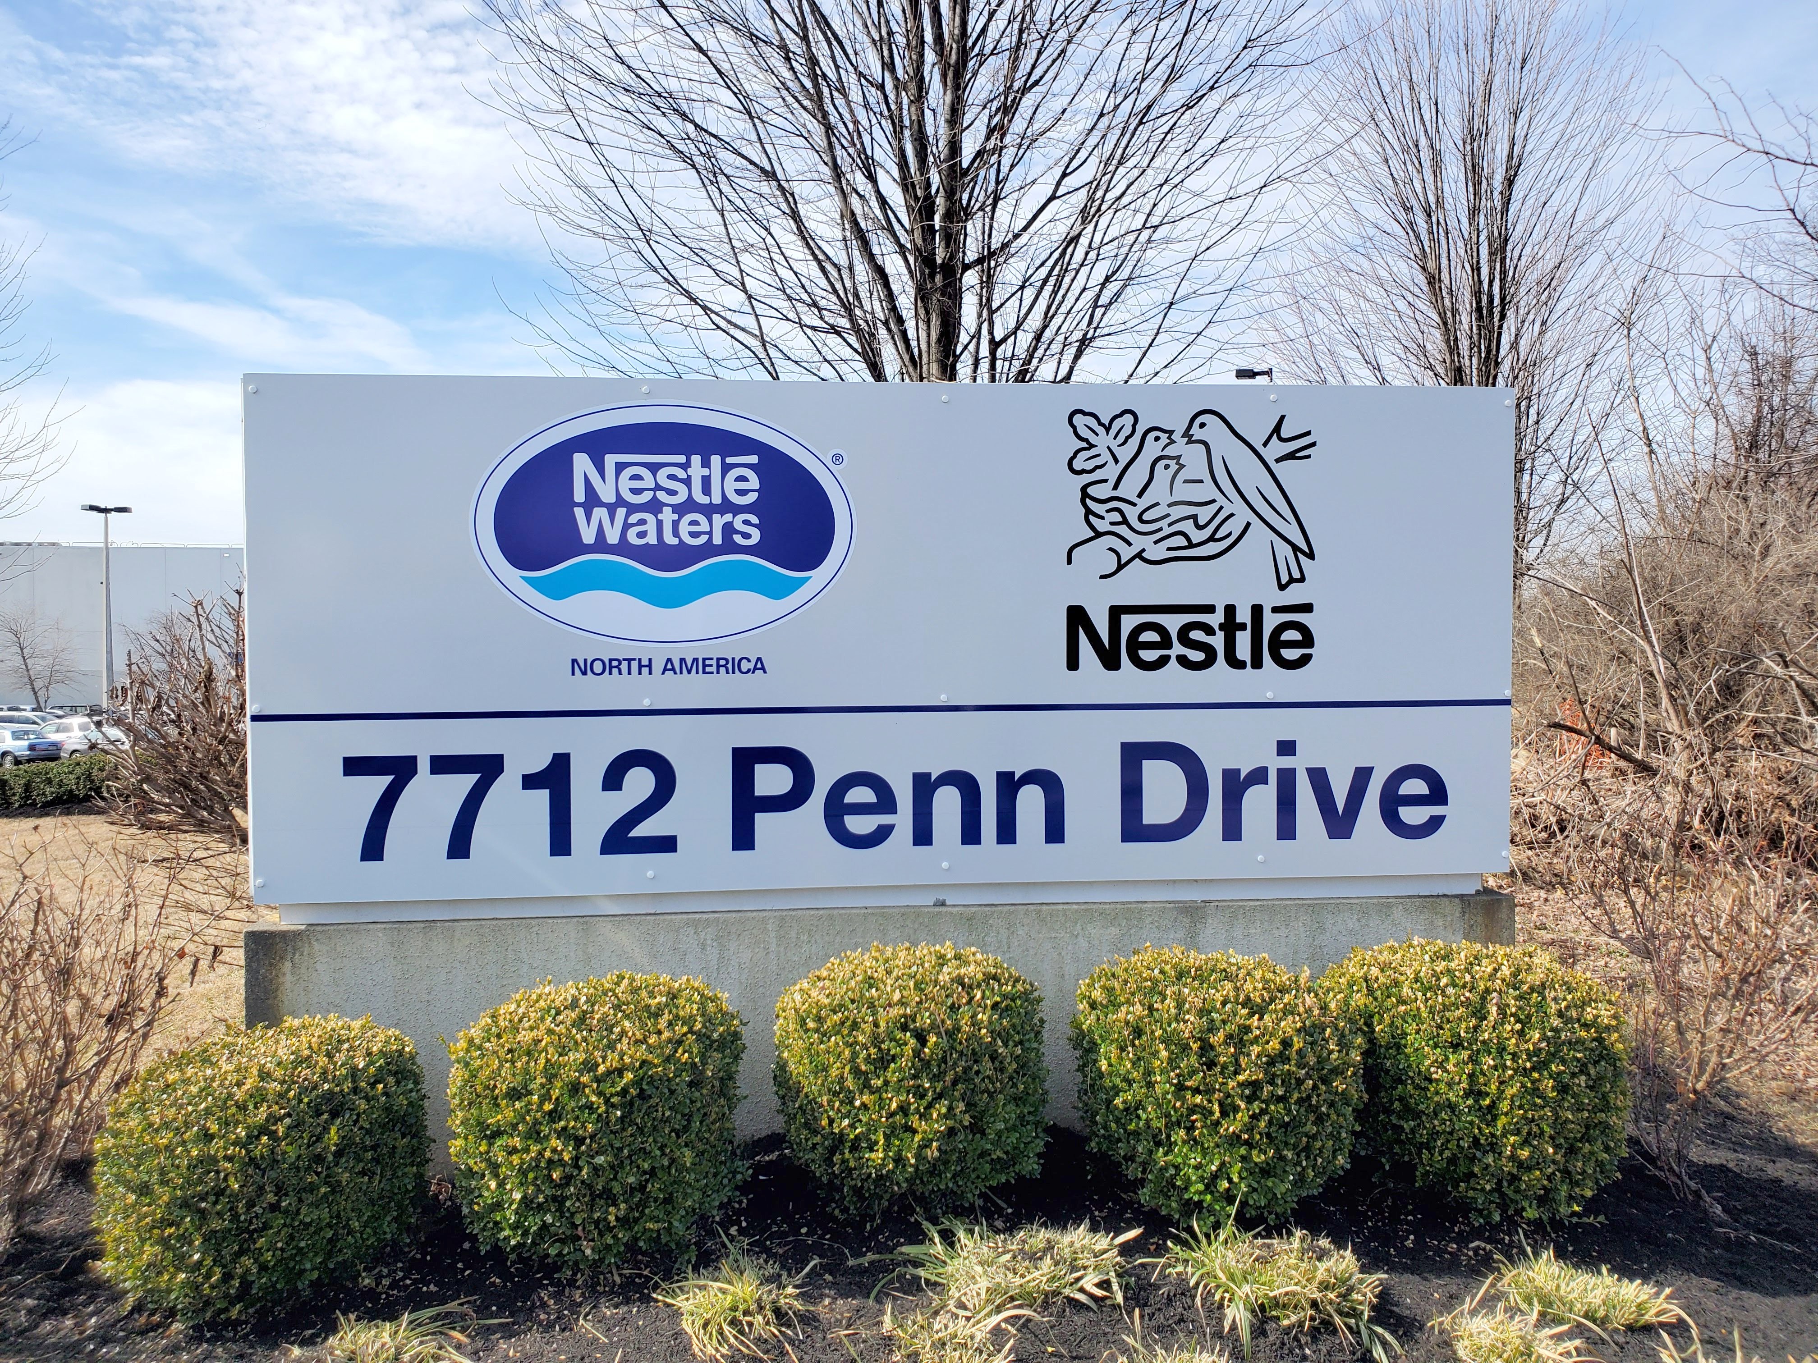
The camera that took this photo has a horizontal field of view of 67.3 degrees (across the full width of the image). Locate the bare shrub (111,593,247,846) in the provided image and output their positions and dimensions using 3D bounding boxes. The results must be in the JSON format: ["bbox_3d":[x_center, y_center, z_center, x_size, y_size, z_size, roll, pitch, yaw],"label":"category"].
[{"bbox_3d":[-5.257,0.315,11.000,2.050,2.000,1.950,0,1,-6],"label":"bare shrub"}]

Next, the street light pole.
[{"bbox_3d":[-34.722,-2.854,59.000,2.200,9.600,0.500,0,1,-3],"label":"street light pole"}]

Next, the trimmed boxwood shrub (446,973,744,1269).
[{"bbox_3d":[-0.673,0.929,2.958,0.624,0.534,0.624,0,1,-6],"label":"trimmed boxwood shrub"}]

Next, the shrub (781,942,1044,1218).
[{"bbox_3d":[0.003,0.865,3.047,0.603,0.517,0.603,0,1,-6],"label":"shrub"}]

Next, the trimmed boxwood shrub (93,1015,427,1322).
[{"bbox_3d":[-1.331,0.985,2.834,0.624,0.519,0.624,0,1,-6],"label":"trimmed boxwood shrub"}]

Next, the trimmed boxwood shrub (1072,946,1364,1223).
[{"bbox_3d":[0.680,0.875,3.038,0.633,0.518,0.633,0,1,-6],"label":"trimmed boxwood shrub"}]

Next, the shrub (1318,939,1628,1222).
[{"bbox_3d":[1.247,0.869,3.050,0.637,0.533,0.637,0,1,-6],"label":"shrub"}]

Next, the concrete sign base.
[{"bbox_3d":[-0.016,0.858,3.565,3.128,0.578,0.420,0,1,-6],"label":"concrete sign base"}]

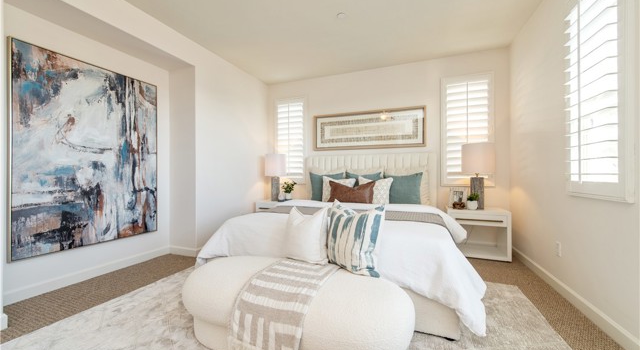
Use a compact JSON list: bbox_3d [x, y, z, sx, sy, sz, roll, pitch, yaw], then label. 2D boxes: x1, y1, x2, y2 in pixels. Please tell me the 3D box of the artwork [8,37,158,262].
[{"bbox_3d":[-2.281,-0.206,2.563,0.050,1.820,1.210,0,0,21],"label":"artwork"}]

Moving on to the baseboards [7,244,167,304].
[{"bbox_3d":[-2.278,1.005,2.608,0.016,0.090,1.560,0,0,21],"label":"baseboards"}]

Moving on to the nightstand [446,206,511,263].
[{"bbox_3d":[2.030,0.750,3.260,0.680,0.585,0.400,0,0,21],"label":"nightstand"}]

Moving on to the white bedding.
[{"bbox_3d":[0.244,0.666,2.741,2.280,0.580,1.880,0,0,21],"label":"white bedding"}]

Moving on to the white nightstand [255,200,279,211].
[{"bbox_3d":[-0.684,0.724,4.298,0.656,0.571,0.470,0,0,22],"label":"white nightstand"}]

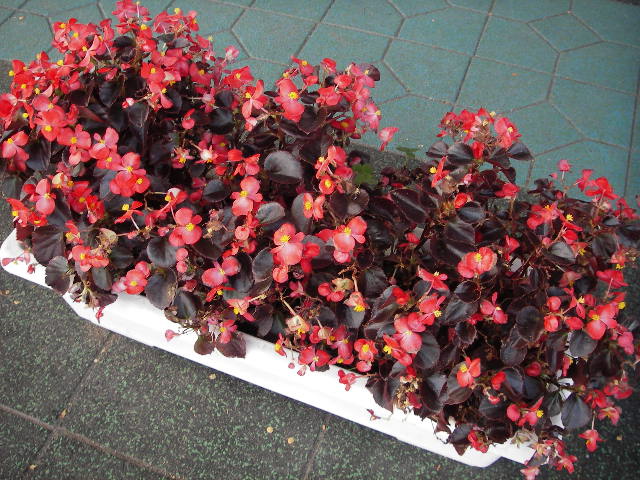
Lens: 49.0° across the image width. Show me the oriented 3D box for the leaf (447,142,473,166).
[{"bbox_3d":[0.211,-0.130,1.065,0.041,0.016,0.039,22,63,15],"label":"leaf"}]

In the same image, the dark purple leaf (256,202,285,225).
[{"bbox_3d":[-0.069,-0.037,0.979,0.041,0.012,0.033,-23,66,-14],"label":"dark purple leaf"}]

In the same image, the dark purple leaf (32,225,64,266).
[{"bbox_3d":[-0.418,0.005,1.082,0.046,0.014,0.065,-4,79,-17],"label":"dark purple leaf"}]

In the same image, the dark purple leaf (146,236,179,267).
[{"bbox_3d":[-0.235,0.016,1.054,0.046,0.014,0.049,10,75,-6],"label":"dark purple leaf"}]

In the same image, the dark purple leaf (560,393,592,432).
[{"bbox_3d":[0.343,0.230,0.943,0.036,0.012,0.049,8,73,18],"label":"dark purple leaf"}]

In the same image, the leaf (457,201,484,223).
[{"bbox_3d":[0.235,-0.045,1.099,0.043,0.015,0.041,6,60,7],"label":"leaf"}]

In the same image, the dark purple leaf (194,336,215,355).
[{"bbox_3d":[-0.163,0.148,0.989,0.026,0.010,0.026,11,73,-5],"label":"dark purple leaf"}]

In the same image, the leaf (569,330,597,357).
[{"bbox_3d":[0.373,0.145,0.998,0.036,0.012,0.042,-3,69,13],"label":"leaf"}]

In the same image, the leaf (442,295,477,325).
[{"bbox_3d":[0.185,0.092,0.934,0.052,0.014,0.044,-32,63,-17],"label":"leaf"}]

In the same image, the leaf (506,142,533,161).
[{"bbox_3d":[0.285,-0.126,1.002,0.043,0.012,0.036,23,49,16],"label":"leaf"}]

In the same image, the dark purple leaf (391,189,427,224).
[{"bbox_3d":[0.132,-0.050,1.048,0.049,0.014,0.069,-38,63,-25],"label":"dark purple leaf"}]

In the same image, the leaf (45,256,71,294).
[{"bbox_3d":[-0.411,0.056,1.100,0.037,0.012,0.061,-10,85,-19],"label":"leaf"}]

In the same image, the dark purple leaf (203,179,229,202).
[{"bbox_3d":[-0.153,-0.073,1.030,0.043,0.012,0.037,3,60,-2],"label":"dark purple leaf"}]

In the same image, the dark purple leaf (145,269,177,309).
[{"bbox_3d":[-0.224,0.068,0.988,0.046,0.014,0.054,-6,76,-11],"label":"dark purple leaf"}]

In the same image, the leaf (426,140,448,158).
[{"bbox_3d":[0.167,-0.129,1.000,0.039,0.012,0.033,-18,54,-16],"label":"leaf"}]

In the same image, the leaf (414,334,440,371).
[{"bbox_3d":[0.143,0.151,0.943,0.038,0.013,0.049,17,73,12],"label":"leaf"}]

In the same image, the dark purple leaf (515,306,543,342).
[{"bbox_3d":[0.291,0.118,0.982,0.036,0.013,0.051,-3,70,10],"label":"dark purple leaf"}]

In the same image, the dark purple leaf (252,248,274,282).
[{"bbox_3d":[-0.079,0.036,0.983,0.037,0.013,0.046,3,72,24],"label":"dark purple leaf"}]

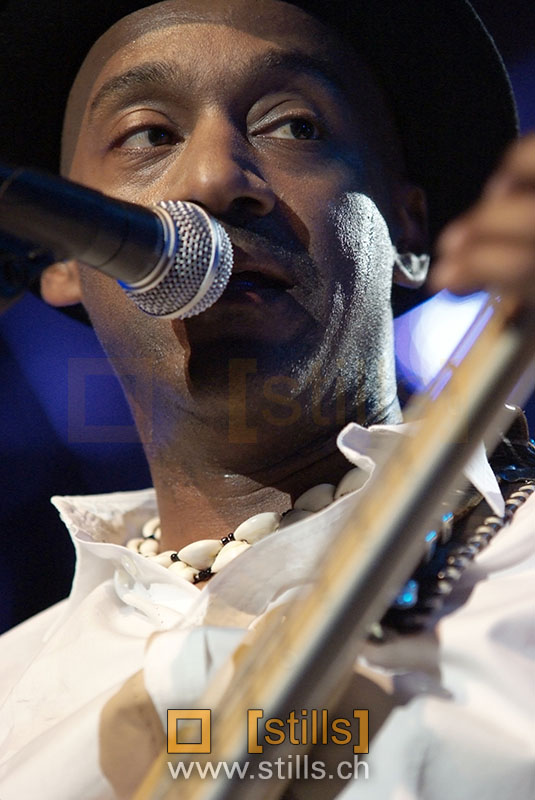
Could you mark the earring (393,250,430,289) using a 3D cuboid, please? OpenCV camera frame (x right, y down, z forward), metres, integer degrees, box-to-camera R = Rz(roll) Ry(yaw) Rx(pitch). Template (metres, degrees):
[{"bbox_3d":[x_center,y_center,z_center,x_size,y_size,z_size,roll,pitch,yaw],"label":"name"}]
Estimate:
[{"bbox_3d":[0.065,-0.059,2.180,0.016,0.016,0.008,13,-21,-33],"label":"earring"}]

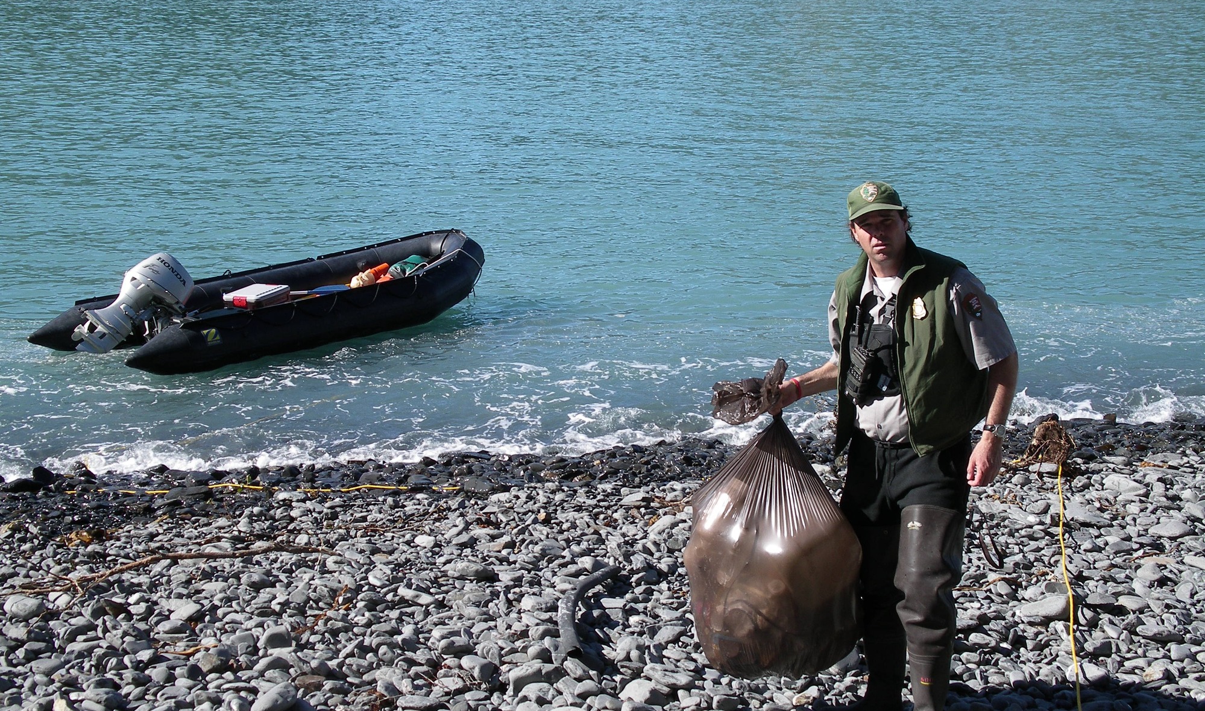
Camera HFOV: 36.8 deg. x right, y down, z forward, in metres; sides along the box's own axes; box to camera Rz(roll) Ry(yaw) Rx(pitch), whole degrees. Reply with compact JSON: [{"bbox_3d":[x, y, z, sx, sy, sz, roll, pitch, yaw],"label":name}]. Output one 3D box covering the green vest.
[{"bbox_3d":[0.935,-0.016,5.518,0.480,0.670,0.330,6,13,25],"label":"green vest"}]

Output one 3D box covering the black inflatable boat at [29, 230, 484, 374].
[{"bbox_3d":[-2.986,-0.655,17.534,2.000,0.900,4.800,11,18,42],"label":"black inflatable boat"}]

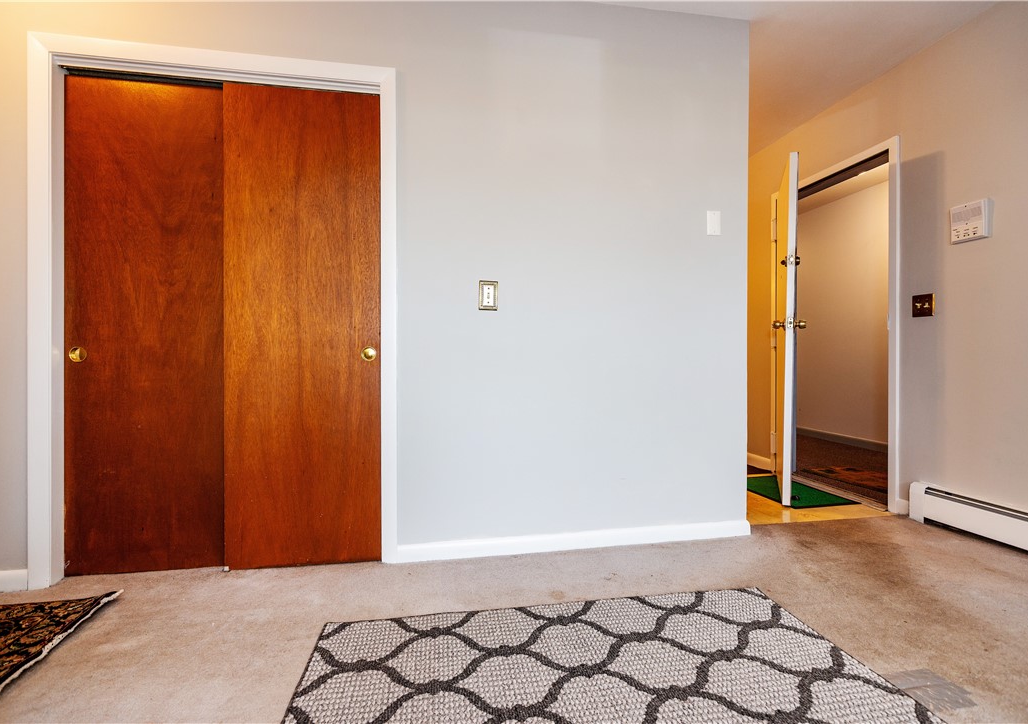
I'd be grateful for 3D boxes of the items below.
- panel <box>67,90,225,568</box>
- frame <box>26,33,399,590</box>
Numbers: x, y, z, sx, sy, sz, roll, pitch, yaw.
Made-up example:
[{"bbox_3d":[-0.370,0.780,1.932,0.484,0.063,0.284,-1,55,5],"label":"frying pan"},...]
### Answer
[{"bbox_3d":[-1.475,-0.137,1.962,0.612,1.963,0.035,0,0,-10],"label":"panel"},{"bbox_3d":[-1.163,-0.189,1.971,1.336,2.080,0.117,0,0,-10],"label":"frame"}]

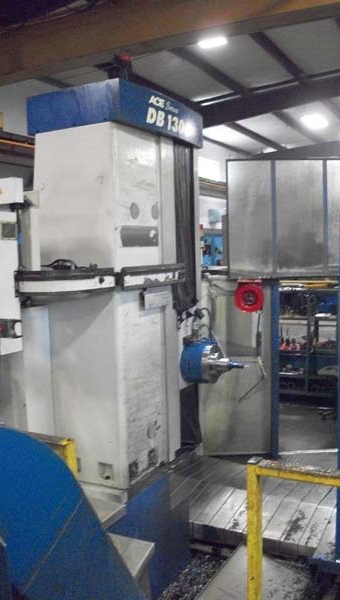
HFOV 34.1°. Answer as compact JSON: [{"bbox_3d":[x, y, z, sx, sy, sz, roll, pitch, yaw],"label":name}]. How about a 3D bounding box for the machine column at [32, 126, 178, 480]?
[{"bbox_3d":[-0.471,0.035,4.545,0.739,2.673,0.809,2,7,29],"label":"machine column"}]

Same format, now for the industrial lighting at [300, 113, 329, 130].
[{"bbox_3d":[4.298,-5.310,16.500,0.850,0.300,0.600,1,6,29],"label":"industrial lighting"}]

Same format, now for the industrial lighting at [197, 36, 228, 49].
[{"bbox_3d":[0.713,-4.317,9.300,0.470,0.090,0.270,1,6,29],"label":"industrial lighting"}]

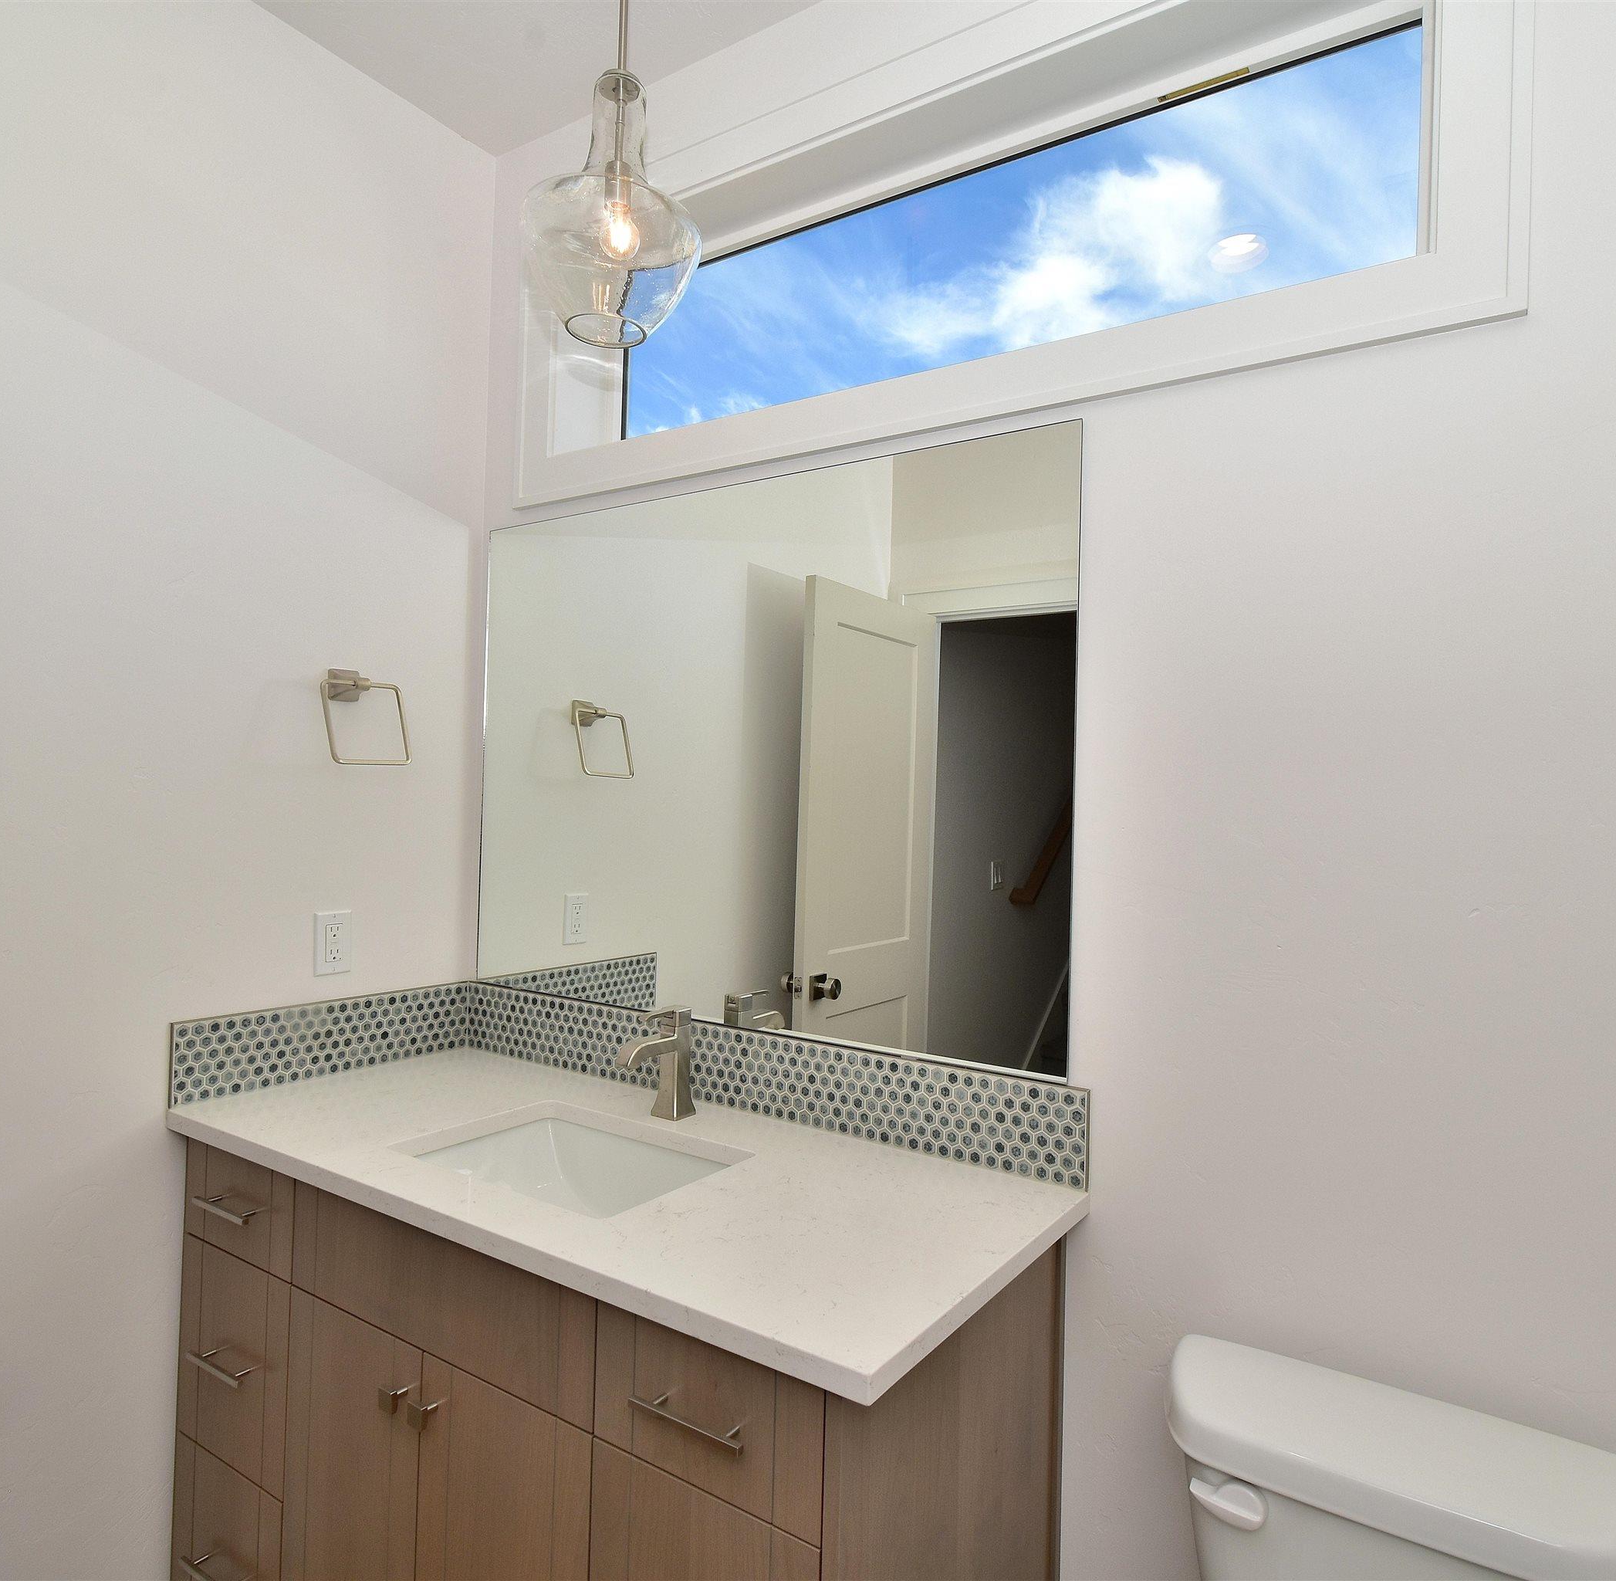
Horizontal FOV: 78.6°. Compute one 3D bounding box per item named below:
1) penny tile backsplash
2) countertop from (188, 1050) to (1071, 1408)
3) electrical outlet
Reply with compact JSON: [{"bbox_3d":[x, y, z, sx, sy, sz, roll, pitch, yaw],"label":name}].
[{"bbox_3d":[-0.323,0.447,1.438,1.295,0.132,0.566,0,-2,34],"label":"penny tile backsplash"},{"bbox_3d":[-0.324,0.527,1.437,1.295,0.030,0.561,0,-2,34],"label":"countertop"},{"bbox_3d":[-0.861,0.276,1.794,0.007,0.114,0.070,0,-2,34],"label":"electrical outlet"}]

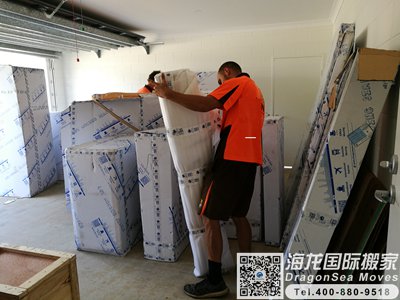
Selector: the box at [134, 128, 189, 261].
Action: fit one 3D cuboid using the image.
[{"bbox_3d":[-0.300,0.384,3.009,0.311,1.133,0.647,1,9,17],"label":"box"}]

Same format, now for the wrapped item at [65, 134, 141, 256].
[{"bbox_3d":[-0.881,0.430,3.272,0.534,1.006,0.787,1,9,17],"label":"wrapped item"}]

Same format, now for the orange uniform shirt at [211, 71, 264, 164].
[{"bbox_3d":[0.280,-0.229,2.266,0.370,0.660,0.450,3,11,33],"label":"orange uniform shirt"}]

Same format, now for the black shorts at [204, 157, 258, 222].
[{"bbox_3d":[0.220,0.280,2.327,0.360,0.480,0.380,3,11,33],"label":"black shorts"}]

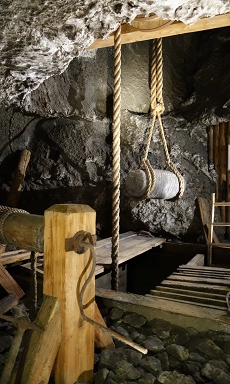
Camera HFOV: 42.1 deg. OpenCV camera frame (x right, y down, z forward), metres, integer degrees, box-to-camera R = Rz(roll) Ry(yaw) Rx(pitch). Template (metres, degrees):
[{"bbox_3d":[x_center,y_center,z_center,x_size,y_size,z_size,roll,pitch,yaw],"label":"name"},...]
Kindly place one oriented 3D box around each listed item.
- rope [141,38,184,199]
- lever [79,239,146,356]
[{"bbox_3d":[0.531,-0.849,3.450,0.460,1.860,0.330,1,0,-42],"label":"rope"},{"bbox_3d":[-0.020,0.445,1.360,0.120,0.420,0.440,1,0,-42],"label":"lever"}]

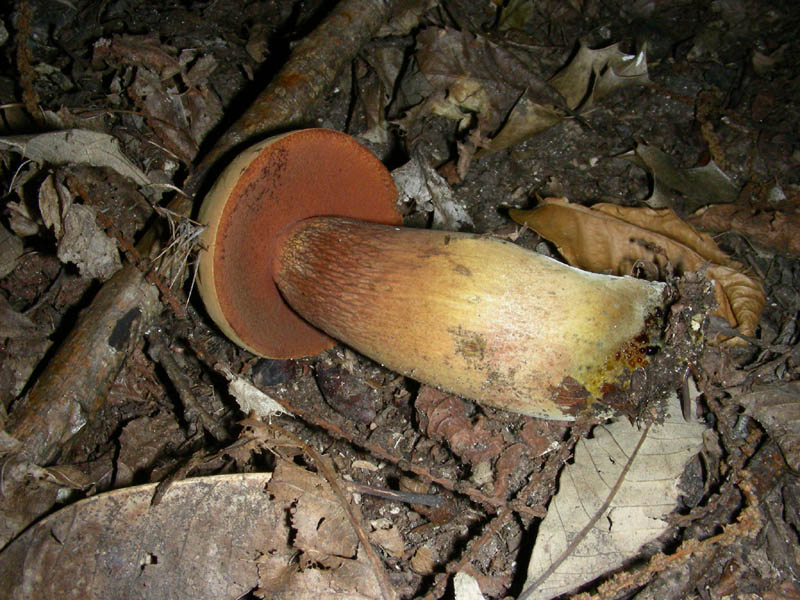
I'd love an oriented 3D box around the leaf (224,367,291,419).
[{"bbox_3d":[-0.065,0.044,0.385,0.040,0.009,0.012,31,62,18],"label":"leaf"}]

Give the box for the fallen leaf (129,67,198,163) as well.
[{"bbox_3d":[-0.127,-0.104,0.480,0.025,0.010,0.079,-28,61,-17],"label":"fallen leaf"}]

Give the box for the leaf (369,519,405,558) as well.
[{"bbox_3d":[-0.005,0.096,0.353,0.013,0.006,0.019,-40,65,-23],"label":"leaf"}]

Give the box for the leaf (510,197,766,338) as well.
[{"bbox_3d":[0.117,-0.026,0.422,0.131,0.022,0.056,28,61,17],"label":"leaf"}]

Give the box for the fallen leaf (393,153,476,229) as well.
[{"bbox_3d":[0.014,-0.053,0.447,0.029,0.011,0.055,-23,60,-14],"label":"fallen leaf"}]

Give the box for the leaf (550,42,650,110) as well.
[{"bbox_3d":[0.112,-0.131,0.495,0.072,0.014,0.045,-22,60,-13],"label":"leaf"}]

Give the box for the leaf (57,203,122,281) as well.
[{"bbox_3d":[-0.154,-0.028,0.432,0.029,0.009,0.054,-24,60,-15],"label":"leaf"}]

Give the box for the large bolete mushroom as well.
[{"bbox_3d":[0.012,-0.010,0.380,0.200,0.098,0.100,15,58,15],"label":"large bolete mushroom"}]

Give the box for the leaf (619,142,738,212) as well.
[{"bbox_3d":[0.141,-0.061,0.450,0.062,0.014,0.047,32,62,19],"label":"leaf"}]

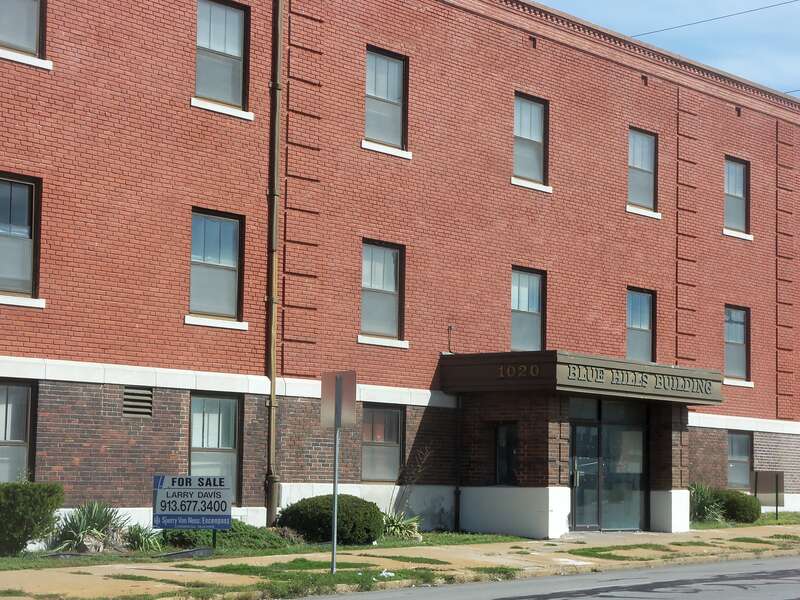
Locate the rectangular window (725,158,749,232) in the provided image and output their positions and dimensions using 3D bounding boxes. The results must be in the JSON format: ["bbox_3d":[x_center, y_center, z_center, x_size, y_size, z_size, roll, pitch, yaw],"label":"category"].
[{"bbox_3d":[7.620,-2.368,42.125,0.150,1.668,1.168,-4,-8,38],"label":"rectangular window"}]

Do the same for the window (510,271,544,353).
[{"bbox_3d":[2.503,0.234,36.113,0.140,1.719,1.197,-4,-7,38],"label":"window"}]

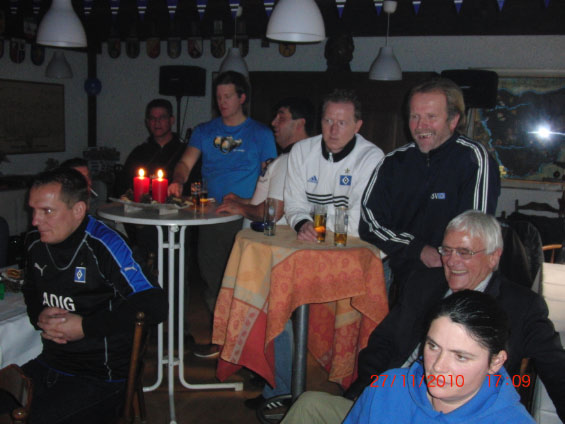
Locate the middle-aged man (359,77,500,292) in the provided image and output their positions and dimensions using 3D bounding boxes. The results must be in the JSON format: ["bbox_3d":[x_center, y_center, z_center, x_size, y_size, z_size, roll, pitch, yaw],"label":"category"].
[{"bbox_3d":[0.575,0.300,2.414,0.580,1.620,0.420,5,8,28],"label":"middle-aged man"}]

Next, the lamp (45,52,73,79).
[{"bbox_3d":[-2.179,-1.430,5.876,0.285,0.260,0.285,2,7,0],"label":"lamp"}]

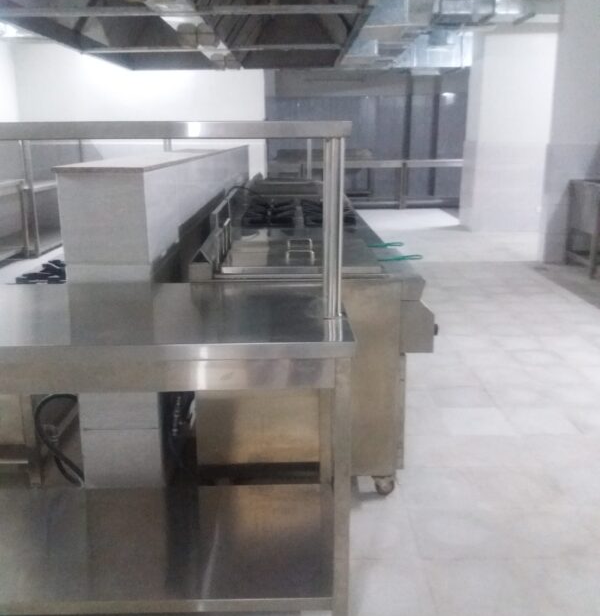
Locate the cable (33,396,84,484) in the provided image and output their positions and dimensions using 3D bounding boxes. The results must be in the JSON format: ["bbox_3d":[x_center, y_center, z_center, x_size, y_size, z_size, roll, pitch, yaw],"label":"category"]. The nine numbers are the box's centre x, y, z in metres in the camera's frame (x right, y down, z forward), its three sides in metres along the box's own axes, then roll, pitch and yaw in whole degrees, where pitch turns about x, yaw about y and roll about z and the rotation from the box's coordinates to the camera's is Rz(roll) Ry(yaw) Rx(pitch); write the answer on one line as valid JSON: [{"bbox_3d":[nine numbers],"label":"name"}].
[{"bbox_3d":[-0.939,0.522,2.548,0.200,0.350,0.220,0,15,0],"label":"cable"}]

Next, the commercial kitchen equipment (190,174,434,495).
[{"bbox_3d":[0.043,-0.247,4.054,0.845,1.030,3.640,0,15,0],"label":"commercial kitchen equipment"}]

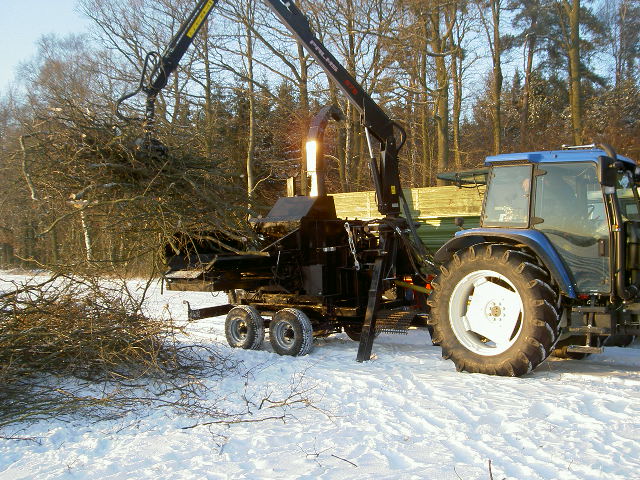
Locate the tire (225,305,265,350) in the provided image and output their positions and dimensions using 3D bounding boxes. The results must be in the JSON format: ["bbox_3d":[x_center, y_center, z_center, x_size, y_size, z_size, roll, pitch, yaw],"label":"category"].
[{"bbox_3d":[-1.171,1.369,11.226,0.710,0.710,0.260,0,-1,42],"label":"tire"}]

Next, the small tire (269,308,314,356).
[{"bbox_3d":[-0.420,1.364,10.550,0.710,0.710,0.260,0,-1,42],"label":"small tire"}]

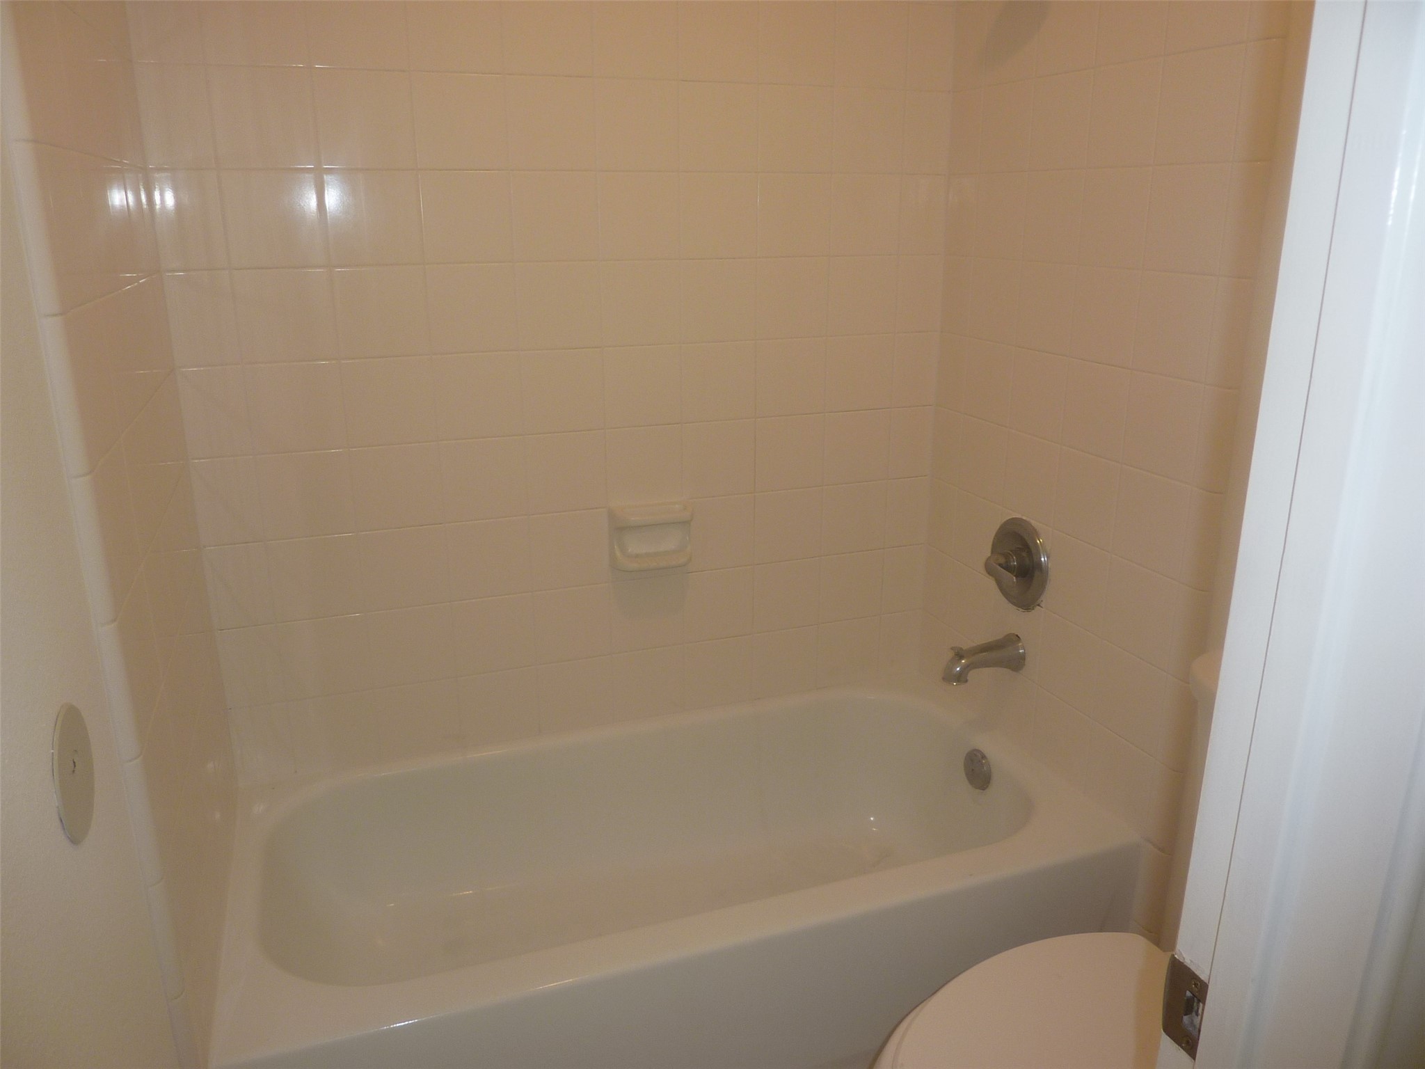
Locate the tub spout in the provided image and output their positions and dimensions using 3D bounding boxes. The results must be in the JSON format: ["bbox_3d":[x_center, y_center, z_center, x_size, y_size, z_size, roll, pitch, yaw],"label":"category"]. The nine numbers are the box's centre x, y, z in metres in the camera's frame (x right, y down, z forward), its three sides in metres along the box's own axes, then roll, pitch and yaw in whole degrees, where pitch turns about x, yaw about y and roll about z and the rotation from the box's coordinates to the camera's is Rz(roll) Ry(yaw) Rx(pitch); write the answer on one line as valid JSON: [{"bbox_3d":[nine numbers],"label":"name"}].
[{"bbox_3d":[0.520,0.239,1.990,0.156,0.074,0.073,-6,18,-19],"label":"tub spout"}]

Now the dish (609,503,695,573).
[{"bbox_3d":[-0.120,0.007,2.028,0.156,0.120,0.057,-6,18,-19],"label":"dish"}]

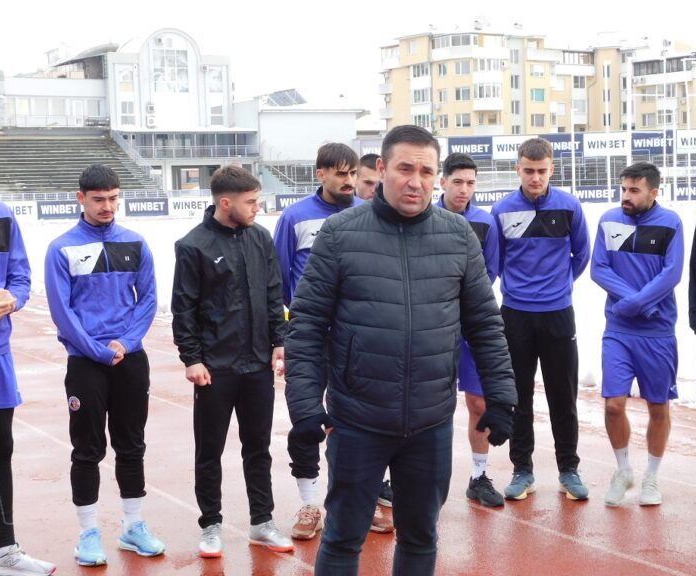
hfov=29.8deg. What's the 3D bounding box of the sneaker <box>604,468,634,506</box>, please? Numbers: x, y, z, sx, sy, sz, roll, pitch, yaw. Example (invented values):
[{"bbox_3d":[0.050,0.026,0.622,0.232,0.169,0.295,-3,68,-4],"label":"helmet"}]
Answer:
[{"bbox_3d":[1.405,1.023,6.771,0.110,0.120,0.290,1,11,27],"label":"sneaker"}]

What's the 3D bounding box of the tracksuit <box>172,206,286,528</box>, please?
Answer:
[{"bbox_3d":[-0.544,0.367,6.039,0.530,1.490,0.340,-4,5,-27],"label":"tracksuit"}]

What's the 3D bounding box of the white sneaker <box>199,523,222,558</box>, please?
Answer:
[{"bbox_3d":[-0.627,1.152,6.028,0.105,0.110,0.285,-2,4,-2],"label":"white sneaker"}]

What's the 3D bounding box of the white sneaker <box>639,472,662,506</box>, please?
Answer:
[{"bbox_3d":[1.565,1.034,6.769,0.110,0.120,0.290,-1,4,13],"label":"white sneaker"}]

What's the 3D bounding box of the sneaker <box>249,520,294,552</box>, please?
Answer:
[{"bbox_3d":[-0.362,1.142,6.072,0.285,0.110,0.105,2,6,44],"label":"sneaker"}]

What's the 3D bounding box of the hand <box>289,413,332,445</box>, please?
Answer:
[{"bbox_3d":[-0.113,0.419,3.900,0.125,0.105,0.130,-2,4,-6],"label":"hand"}]

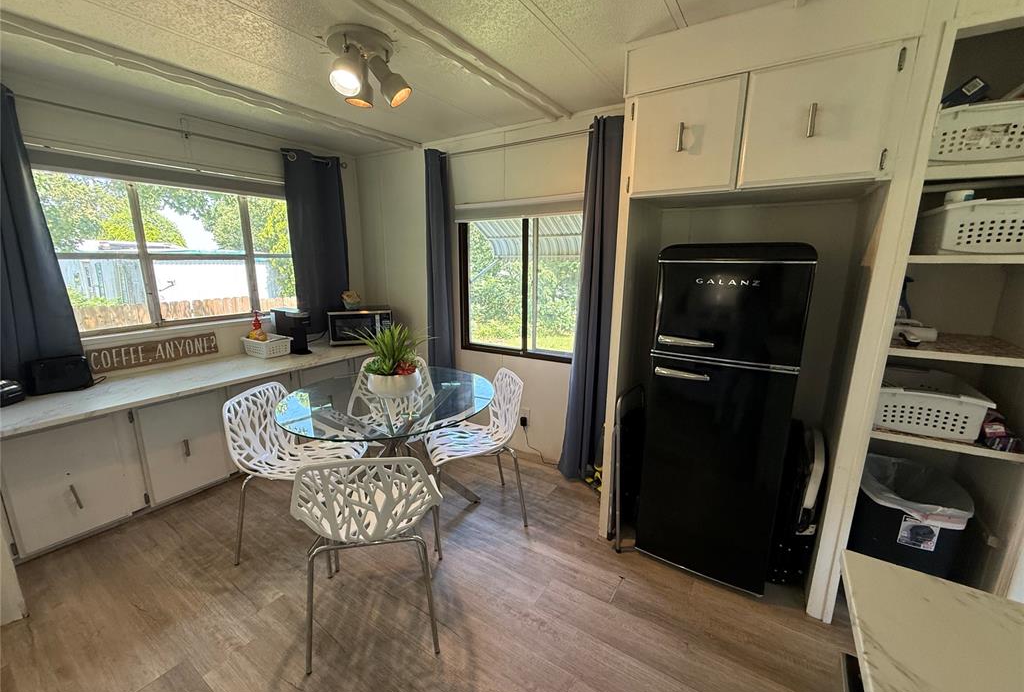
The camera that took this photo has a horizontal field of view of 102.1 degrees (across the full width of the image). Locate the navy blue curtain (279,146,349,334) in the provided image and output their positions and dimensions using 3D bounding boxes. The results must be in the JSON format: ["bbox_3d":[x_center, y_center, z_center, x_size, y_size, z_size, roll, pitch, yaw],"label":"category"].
[{"bbox_3d":[-1.805,-0.937,3.911,0.110,1.630,0.560,8,14,32],"label":"navy blue curtain"}]

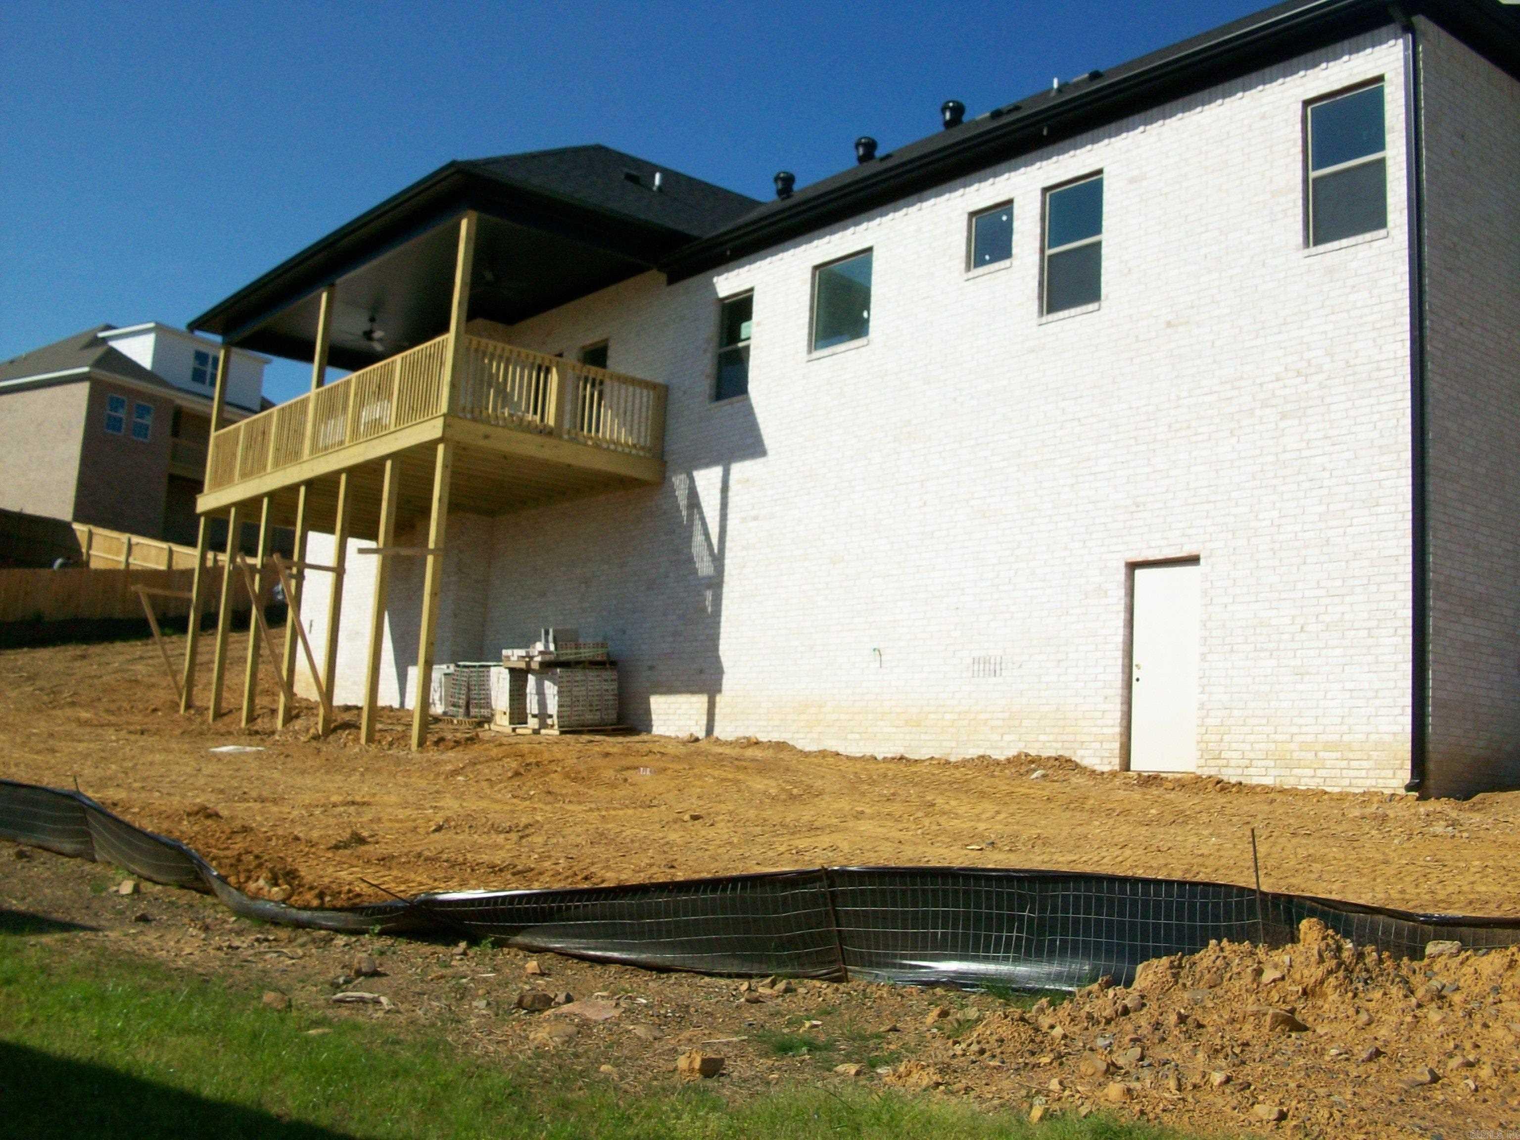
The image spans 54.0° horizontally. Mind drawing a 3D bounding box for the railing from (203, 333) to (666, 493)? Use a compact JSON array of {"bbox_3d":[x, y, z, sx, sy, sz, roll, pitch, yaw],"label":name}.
[{"bbox_3d":[-5.679,-1.998,24.226,3.541,1.111,9.404,10,-10,-39],"label":"railing"}]

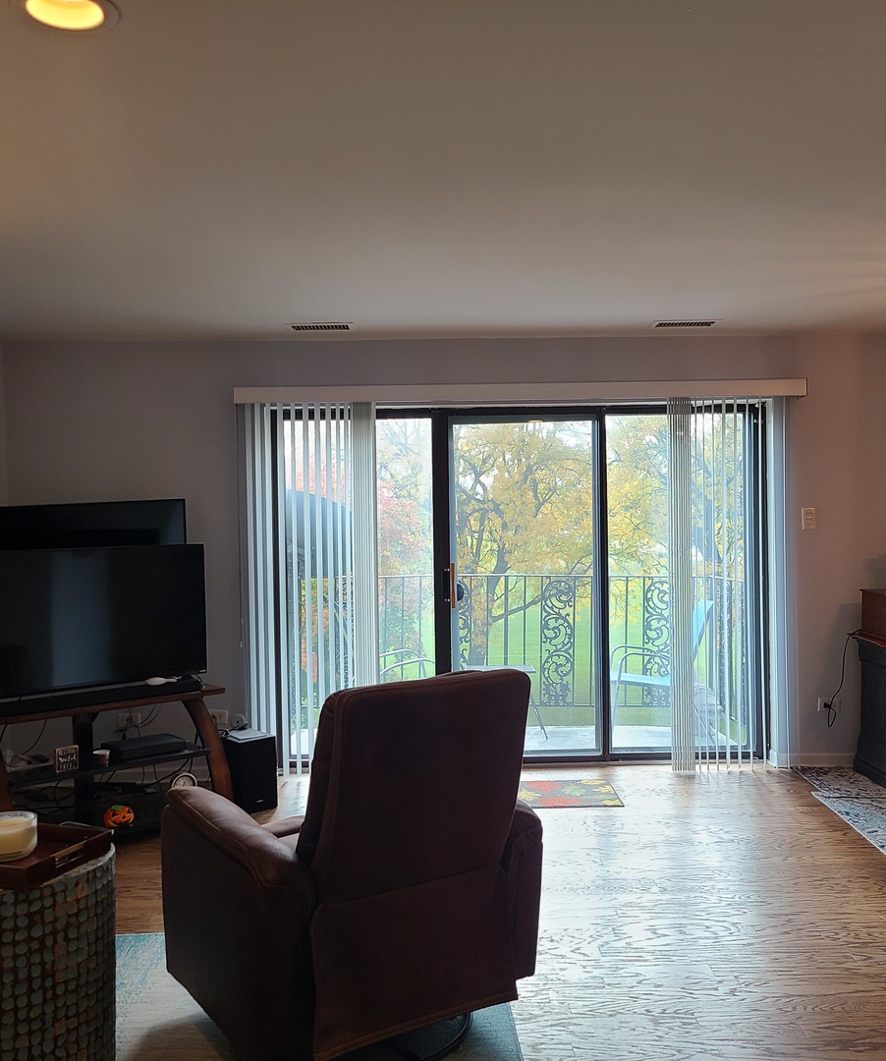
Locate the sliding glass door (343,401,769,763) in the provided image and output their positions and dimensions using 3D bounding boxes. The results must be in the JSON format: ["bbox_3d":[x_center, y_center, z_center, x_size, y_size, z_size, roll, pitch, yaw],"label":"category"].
[{"bbox_3d":[0.540,0.296,6.010,2.600,2.040,0.120,-1,1,0],"label":"sliding glass door"}]

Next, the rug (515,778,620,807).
[{"bbox_3d":[0.493,1.372,5.508,0.800,0.010,0.505,-1,1,0],"label":"rug"}]

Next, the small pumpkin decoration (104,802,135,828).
[{"bbox_3d":[-1.509,1.314,4.939,0.135,0.112,0.085,-2,1,-41],"label":"small pumpkin decoration"}]

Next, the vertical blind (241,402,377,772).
[{"bbox_3d":[-0.727,0.320,5.800,0.740,2.030,0.090,-1,1,-2],"label":"vertical blind"}]

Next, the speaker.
[{"bbox_3d":[-1.000,1.196,5.290,0.190,0.340,0.300,-2,2,-42],"label":"speaker"}]

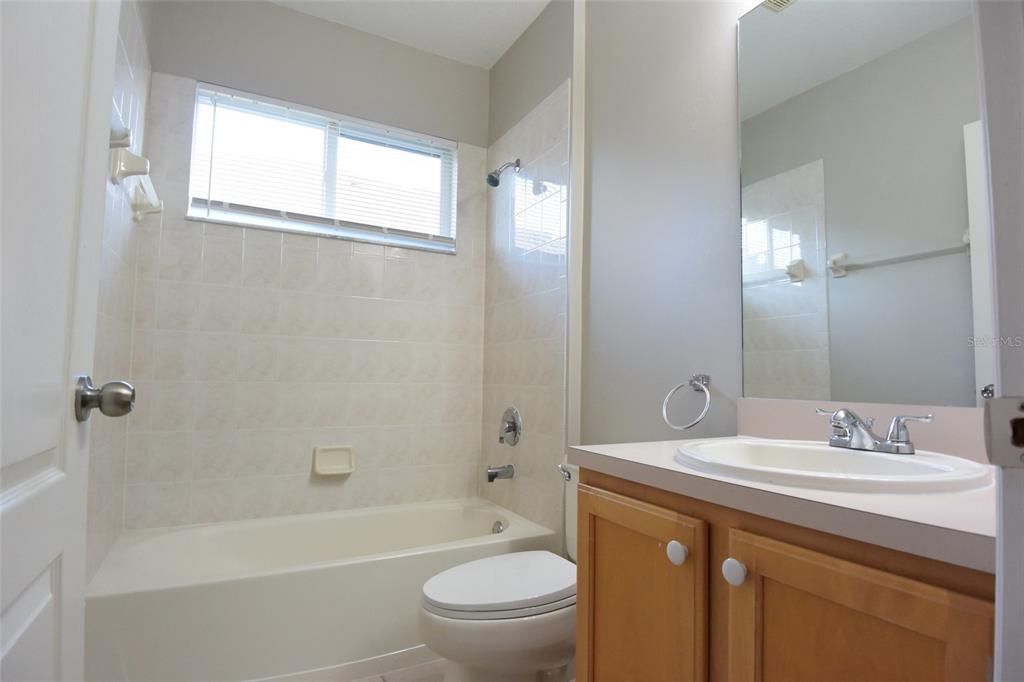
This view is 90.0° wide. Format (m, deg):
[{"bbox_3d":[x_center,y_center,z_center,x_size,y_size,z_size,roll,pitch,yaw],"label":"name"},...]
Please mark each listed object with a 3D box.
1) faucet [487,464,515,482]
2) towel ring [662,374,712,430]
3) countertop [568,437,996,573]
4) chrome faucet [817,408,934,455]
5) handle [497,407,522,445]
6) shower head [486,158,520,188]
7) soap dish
[{"bbox_3d":[-0.048,0.608,2.351,0.135,0.073,0.062,3,-5,-28],"label":"faucet"},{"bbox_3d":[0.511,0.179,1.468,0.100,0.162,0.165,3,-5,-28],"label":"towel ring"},{"bbox_3d":[0.548,0.243,0.914,0.560,0.042,0.750,3,-5,-28],"label":"countertop"},{"bbox_3d":[0.658,0.168,0.982,0.160,0.086,0.210,3,-5,-28],"label":"chrome faucet"},{"bbox_3d":[-0.029,0.402,2.397,0.077,0.182,0.180,3,-5,-28],"label":"handle"},{"bbox_3d":[-0.043,-0.807,2.456,0.165,0.167,0.075,3,-5,-28],"label":"shower head"},{"bbox_3d":[-0.806,0.536,2.312,0.160,0.118,0.085,3,-5,-28],"label":"soap dish"}]

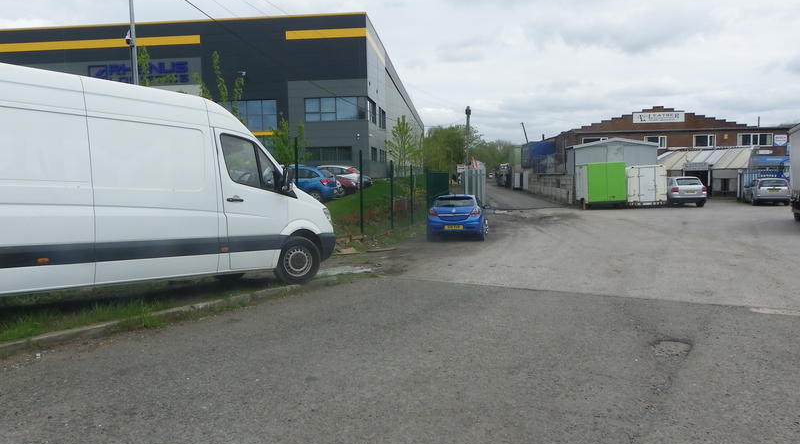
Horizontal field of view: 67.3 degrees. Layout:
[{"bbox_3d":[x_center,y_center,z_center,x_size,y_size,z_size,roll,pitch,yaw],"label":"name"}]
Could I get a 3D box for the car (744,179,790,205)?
[{"bbox_3d":[20.948,-1.732,34.384,1.840,1.500,4.470,0,5,22],"label":"car"}]

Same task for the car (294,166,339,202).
[{"bbox_3d":[-4.643,-1.566,25.703,3.940,1.520,1.730,-1,5,4],"label":"car"}]

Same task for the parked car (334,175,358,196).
[{"bbox_3d":[-4.041,-1.954,29.893,4.100,1.480,1.740,-1,5,4],"label":"parked car"}]

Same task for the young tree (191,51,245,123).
[{"bbox_3d":[-4.559,-2.058,15.374,1.700,4.422,1.700,-1,5,4],"label":"young tree"}]

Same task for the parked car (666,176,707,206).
[{"bbox_3d":[16.331,-1.795,35.359,1.930,1.700,4.780,-1,5,10],"label":"parked car"}]

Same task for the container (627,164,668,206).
[{"bbox_3d":[14.532,-2.179,35.887,2.100,2.350,4.400,0,5,16],"label":"container"}]

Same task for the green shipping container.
[{"bbox_3d":[11.925,-2.187,35.876,2.050,2.500,5.000,-1,5,9],"label":"green shipping container"}]

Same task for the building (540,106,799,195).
[{"bbox_3d":[21.157,-5.707,51.118,15.500,6.800,15.000,-1,5,4],"label":"building"}]

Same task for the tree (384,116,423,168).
[{"bbox_3d":[0.208,-3.124,27.838,1.800,3.672,1.800,-1,5,4],"label":"tree"}]

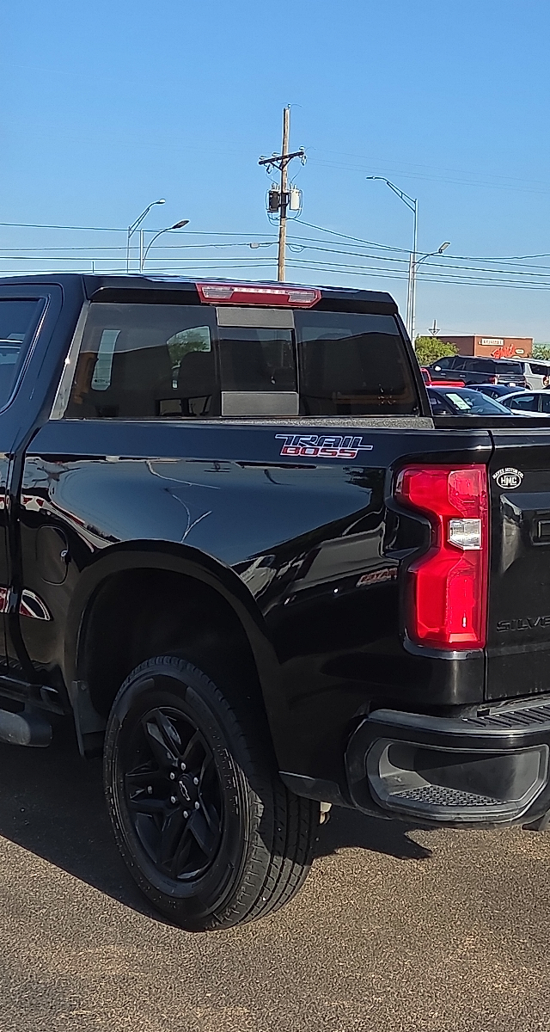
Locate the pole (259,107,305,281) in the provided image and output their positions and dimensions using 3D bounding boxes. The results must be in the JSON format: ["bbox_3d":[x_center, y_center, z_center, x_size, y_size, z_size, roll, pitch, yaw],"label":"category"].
[{"bbox_3d":[0.229,-9.728,57.000,1.000,12.100,2.800,-2,6,-31],"label":"pole"}]

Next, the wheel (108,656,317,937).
[{"bbox_3d":[-0.208,0.786,4.327,0.275,0.795,0.806,-3,7,-39],"label":"wheel"}]

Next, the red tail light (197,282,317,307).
[{"bbox_3d":[-0.065,-0.813,5.419,0.590,0.067,0.070,-3,7,-39],"label":"red tail light"}]

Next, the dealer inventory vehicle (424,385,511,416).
[{"bbox_3d":[3.050,-1.600,26.600,1.830,1.450,4.750,-3,6,-38],"label":"dealer inventory vehicle"}]

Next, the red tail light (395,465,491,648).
[{"bbox_3d":[0.397,0.091,3.469,0.150,0.450,0.180,-3,7,-39],"label":"red tail light"}]

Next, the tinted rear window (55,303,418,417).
[{"bbox_3d":[-0.062,-0.566,5.432,1.660,0.404,0.070,-3,-1,-39],"label":"tinted rear window"}]

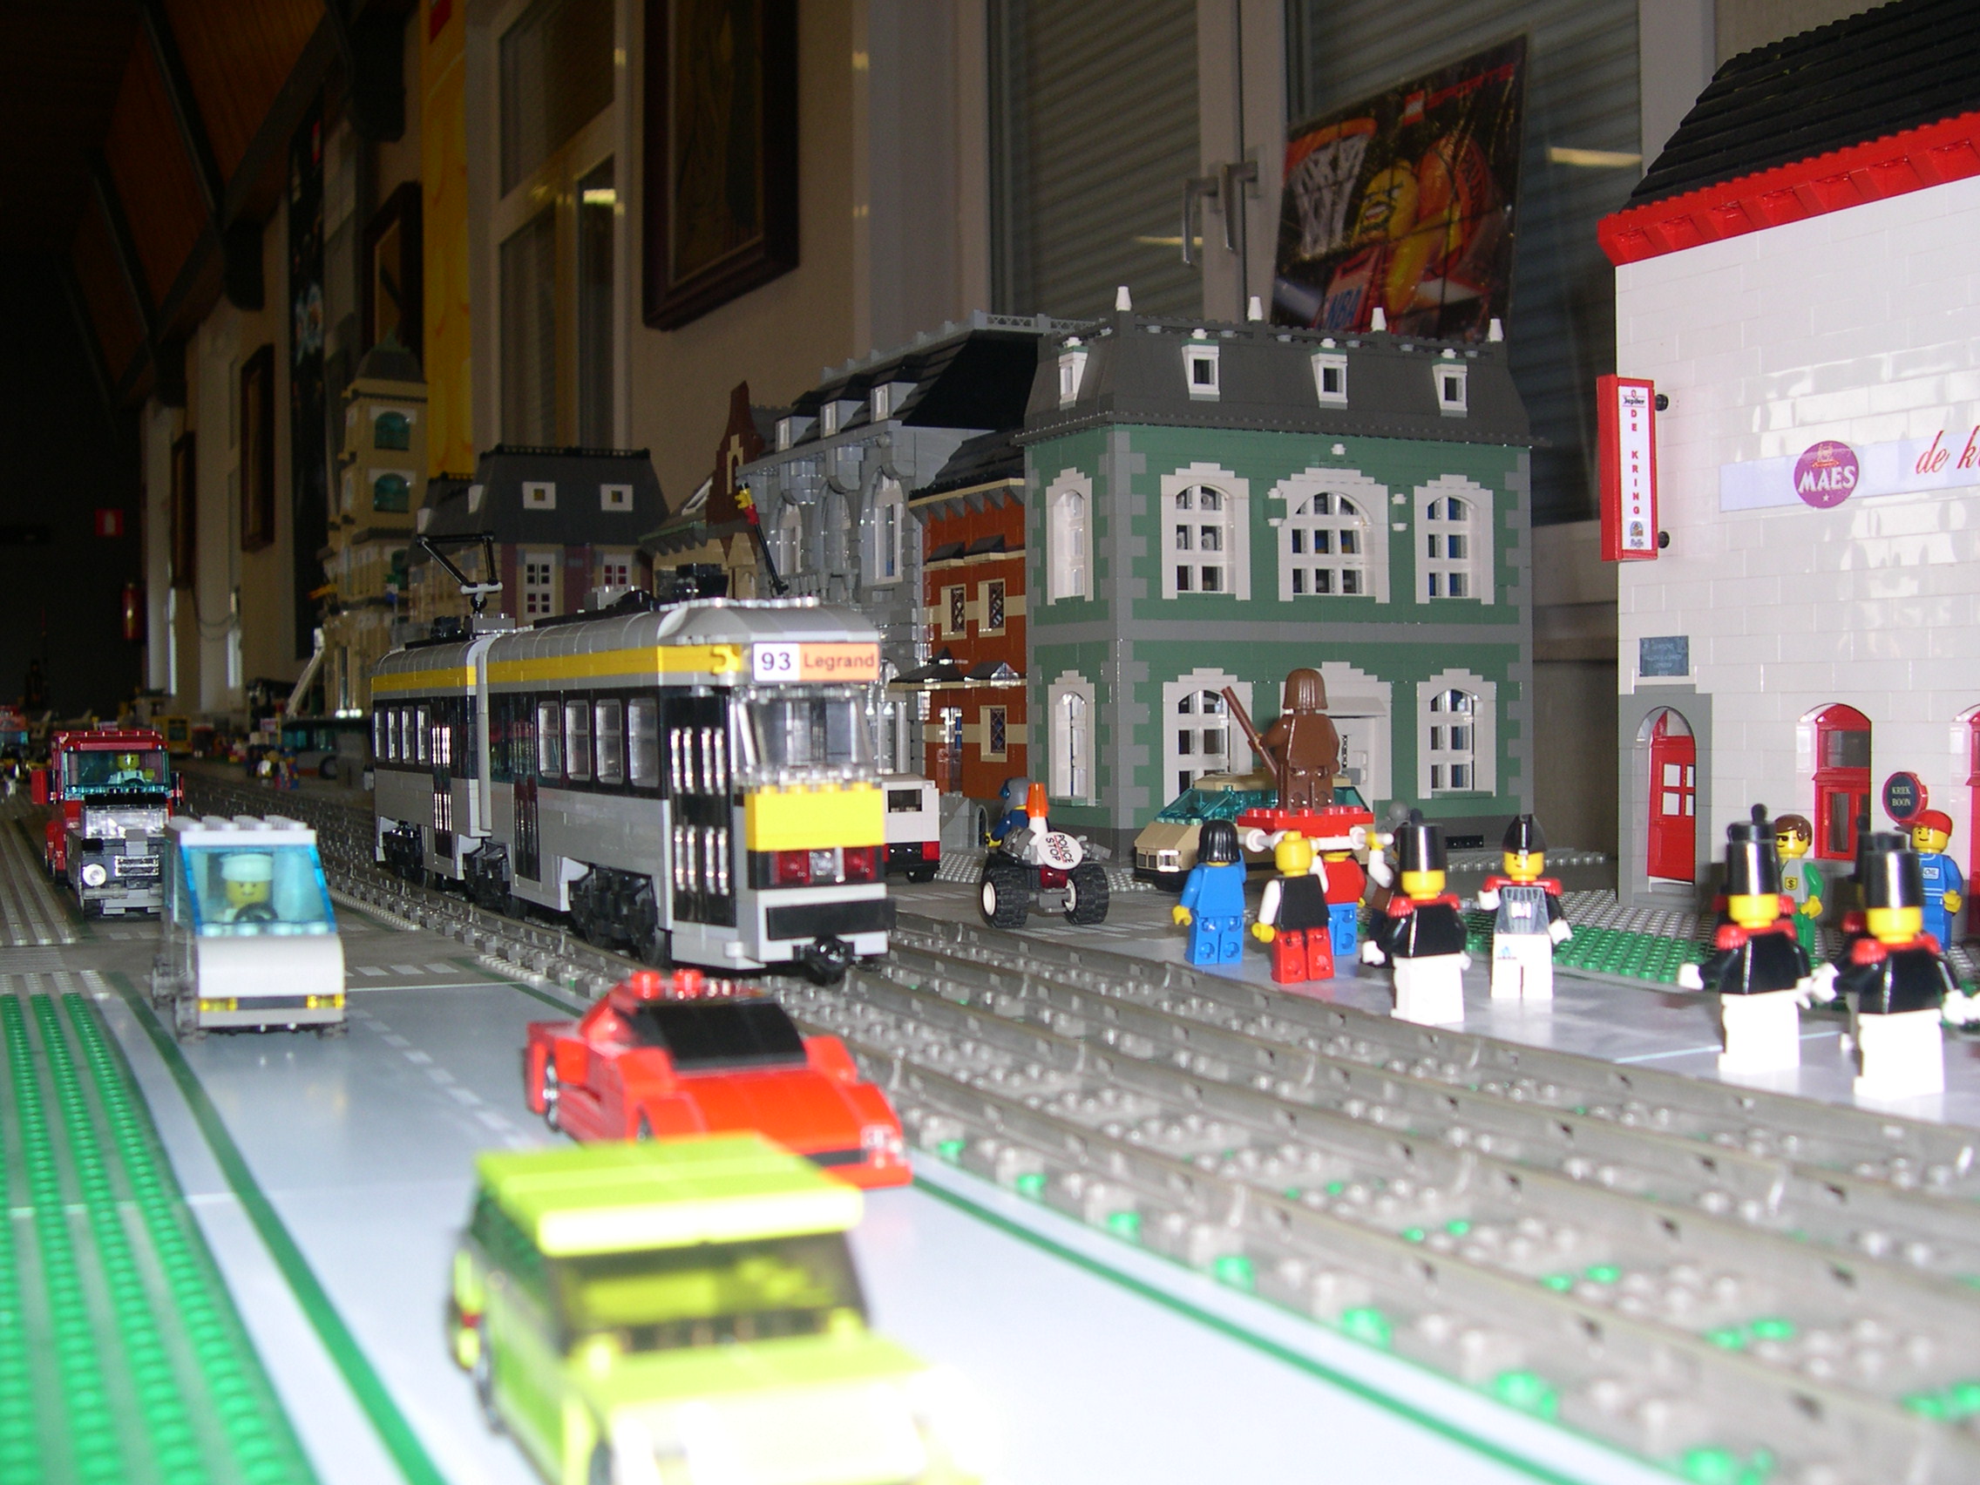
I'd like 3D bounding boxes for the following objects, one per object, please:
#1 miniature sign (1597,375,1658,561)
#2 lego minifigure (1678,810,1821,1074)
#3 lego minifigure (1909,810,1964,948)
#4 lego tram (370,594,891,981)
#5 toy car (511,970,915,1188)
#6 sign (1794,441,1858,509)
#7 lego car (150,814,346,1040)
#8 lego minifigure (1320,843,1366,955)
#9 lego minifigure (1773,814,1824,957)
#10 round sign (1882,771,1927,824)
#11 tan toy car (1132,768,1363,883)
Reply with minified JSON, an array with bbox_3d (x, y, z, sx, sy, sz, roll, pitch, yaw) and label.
[{"bbox_3d":[0.219,-0.093,0.748,0.017,0.063,0.011,-1,1,-27],"label":"miniature sign"},{"bbox_3d":[0.164,0.042,0.466,0.027,0.057,0.016,-1,1,-26],"label":"lego minifigure"},{"bbox_3d":[0.269,0.040,0.625,0.015,0.041,0.024,-1,2,-42],"label":"lego minifigure"},{"bbox_3d":[-0.140,0.010,0.731,0.064,0.101,0.484,-1,1,-26],"label":"lego tram"},{"bbox_3d":[-0.051,0.058,0.388,0.045,0.030,0.093,-1,1,-26],"label":"toy car"},{"bbox_3d":[0.263,-0.084,0.683,0.002,0.022,0.024,-1,1,-28],"label":"sign"},{"bbox_3d":[-0.186,0.044,0.544,0.038,0.053,0.083,-1,1,-26],"label":"lego car"},{"bbox_3d":[0.105,0.046,0.676,0.025,0.041,0.015,-1,1,-26],"label":"lego minifigure"},{"bbox_3d":[0.233,0.042,0.633,0.015,0.041,0.024,-1,1,-39],"label":"lego minifigure"},{"bbox_3d":[0.276,0.017,0.655,0.004,0.016,0.016,-1,1,-28],"label":"round sign"},{"bbox_3d":[0.114,0.038,0.939,0.103,0.048,0.037,-1,1,-26],"label":"tan toy car"}]

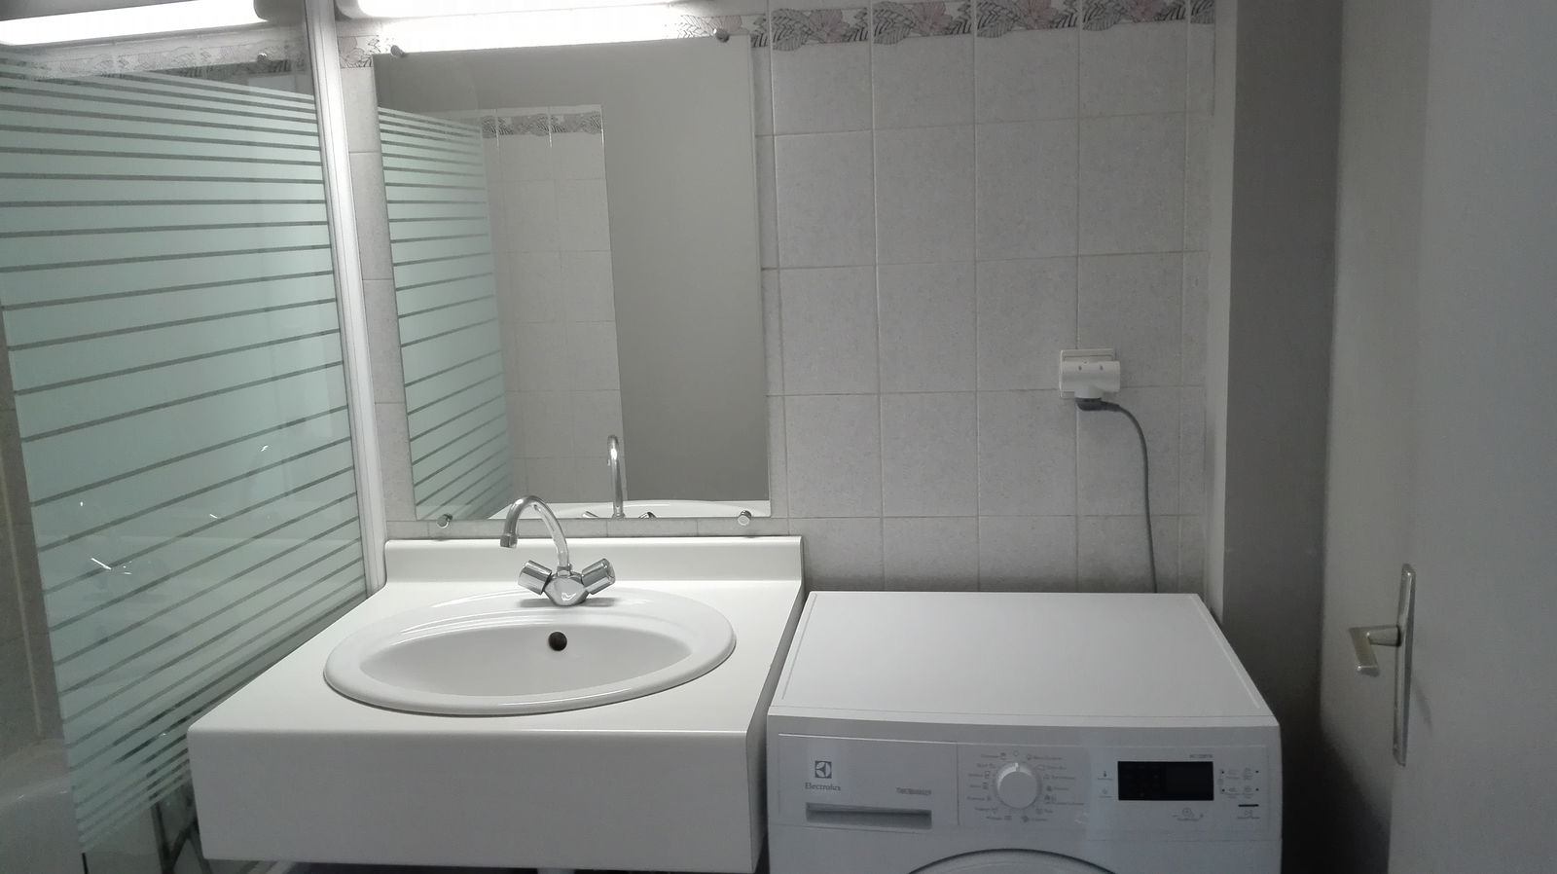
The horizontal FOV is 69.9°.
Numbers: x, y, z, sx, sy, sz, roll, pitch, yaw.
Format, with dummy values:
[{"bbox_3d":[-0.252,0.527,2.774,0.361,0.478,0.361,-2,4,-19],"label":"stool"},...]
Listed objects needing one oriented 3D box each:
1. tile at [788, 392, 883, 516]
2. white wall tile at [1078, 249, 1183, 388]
[{"bbox_3d":[0.088,0.031,1.775,0.149,0.197,0.010,-1,10,8],"label":"tile"},{"bbox_3d":[0.529,-0.173,1.677,0.149,0.197,0.010,-1,10,8],"label":"white wall tile"}]

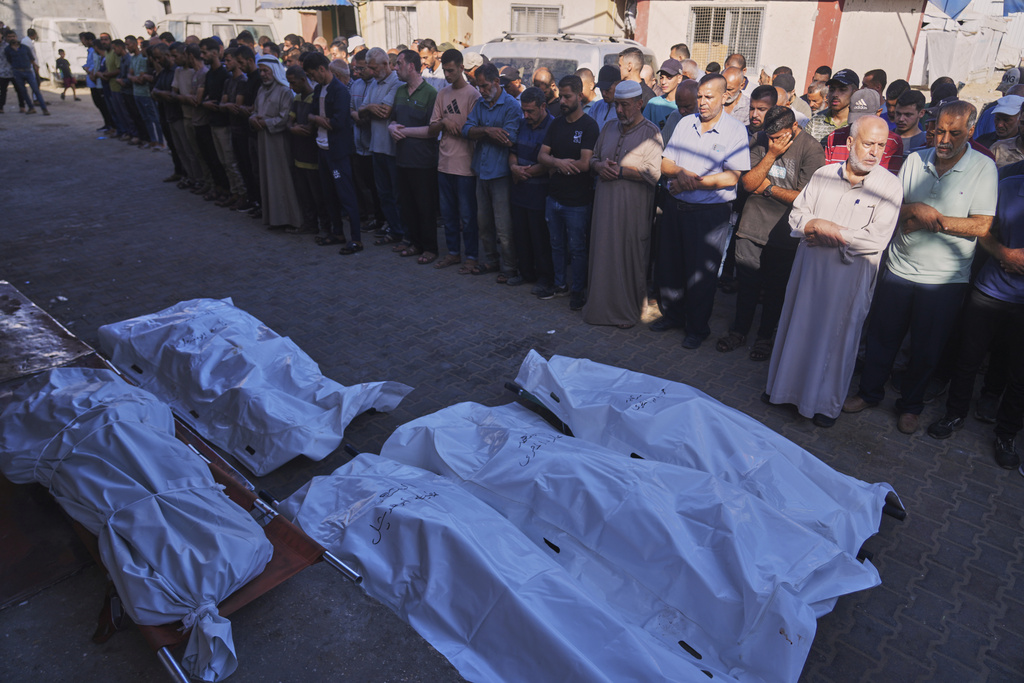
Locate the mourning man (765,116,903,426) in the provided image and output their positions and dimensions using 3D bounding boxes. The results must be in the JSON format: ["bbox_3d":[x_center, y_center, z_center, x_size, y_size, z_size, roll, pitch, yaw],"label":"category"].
[{"bbox_3d":[1.739,-0.395,3.735,0.580,1.651,0.450,18,32,33],"label":"mourning man"}]

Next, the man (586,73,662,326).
[{"bbox_3d":[0.787,-0.951,4.771,0.560,1.700,0.440,15,30,28],"label":"man"}]

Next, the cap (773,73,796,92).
[{"bbox_3d":[2.082,-1.980,5.282,0.180,0.150,0.260,20,47,36],"label":"cap"}]

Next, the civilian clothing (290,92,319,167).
[{"bbox_3d":[-2.020,-2.105,6.791,0.500,0.750,0.320,19,32,34],"label":"civilian clothing"}]

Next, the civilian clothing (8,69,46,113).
[{"bbox_3d":[-10.950,-5.719,15.507,0.520,0.950,0.360,-11,28,-21],"label":"civilian clothing"}]

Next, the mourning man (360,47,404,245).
[{"bbox_3d":[-1.164,-1.793,6.482,0.520,1.788,0.390,23,35,40],"label":"mourning man"}]

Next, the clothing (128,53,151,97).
[{"bbox_3d":[-6.104,-4.376,11.232,0.330,0.720,0.470,-23,34,-38],"label":"clothing"}]

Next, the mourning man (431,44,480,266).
[{"bbox_3d":[-0.473,-1.497,5.805,0.380,1.780,0.500,-23,34,-38],"label":"mourning man"}]

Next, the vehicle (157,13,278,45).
[{"bbox_3d":[-7.300,-6.871,16.671,1.780,2.000,4.800,-19,32,-34],"label":"vehicle"}]

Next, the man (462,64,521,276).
[{"bbox_3d":[-0.138,-1.399,5.727,0.520,1.727,0.390,20,33,35],"label":"man"}]

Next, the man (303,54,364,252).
[{"bbox_3d":[-1.685,-1.770,6.481,0.400,1.764,0.500,-23,34,-36],"label":"man"}]

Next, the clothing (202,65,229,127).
[{"bbox_3d":[-3.300,-2.795,7.757,0.480,0.680,0.320,19,32,34],"label":"clothing"}]

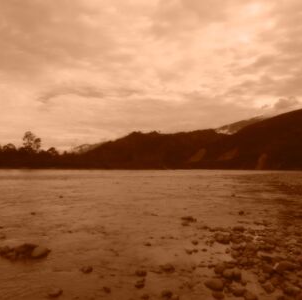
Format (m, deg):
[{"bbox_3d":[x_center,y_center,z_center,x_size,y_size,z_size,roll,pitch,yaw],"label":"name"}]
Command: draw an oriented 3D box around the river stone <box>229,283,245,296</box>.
[{"bbox_3d":[0.866,1.397,2.894,0.160,0.141,0.136,-1,-3,16],"label":"river stone"}]

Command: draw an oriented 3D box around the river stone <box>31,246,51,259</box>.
[{"bbox_3d":[-1.540,1.442,4.064,0.281,0.164,0.225,1,-3,-20],"label":"river stone"}]

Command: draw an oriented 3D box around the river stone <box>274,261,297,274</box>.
[{"bbox_3d":[1.578,1.379,3.390,0.282,0.159,0.211,-1,-4,25],"label":"river stone"}]

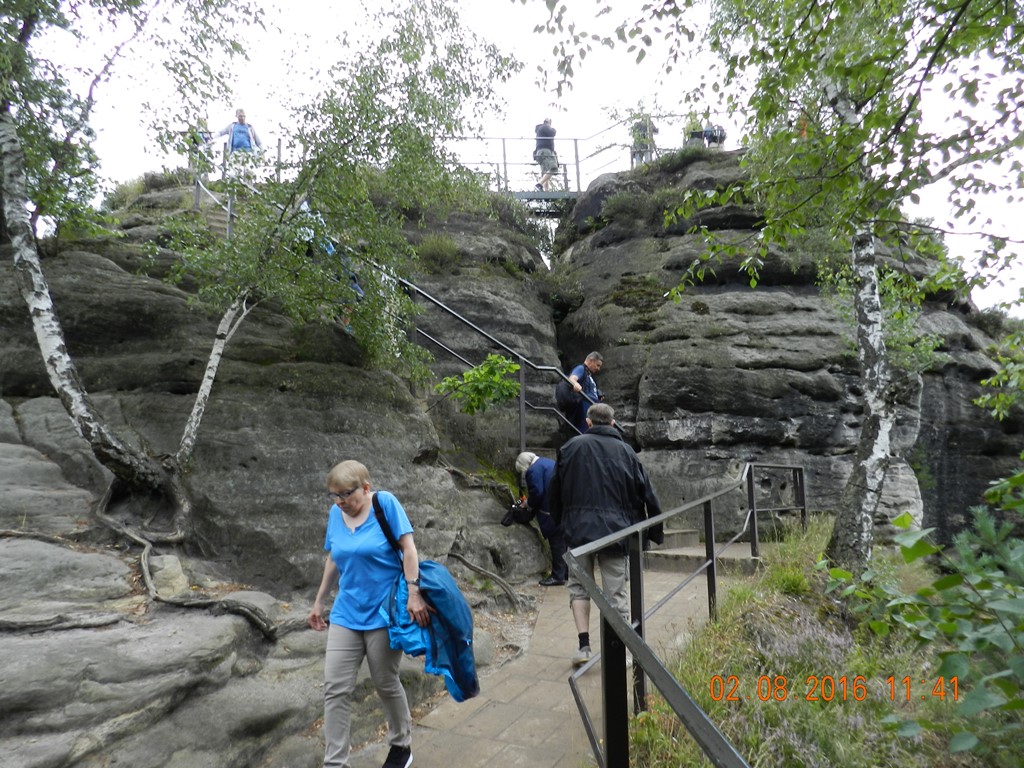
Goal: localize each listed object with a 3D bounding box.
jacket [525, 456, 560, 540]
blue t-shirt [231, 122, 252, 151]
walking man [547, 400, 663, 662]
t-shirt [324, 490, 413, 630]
[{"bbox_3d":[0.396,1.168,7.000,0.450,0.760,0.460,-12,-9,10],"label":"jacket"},{"bbox_3d":[-4.294,-3.897,10.800,0.440,0.540,0.290,2,-7,-21],"label":"blue t-shirt"},{"bbox_3d":[0.650,1.028,4.680,0.700,1.730,0.500,-1,-7,7],"label":"walking man"},{"bbox_3d":[-0.695,0.838,3.250,0.440,0.630,0.290,-2,-7,13],"label":"t-shirt"}]

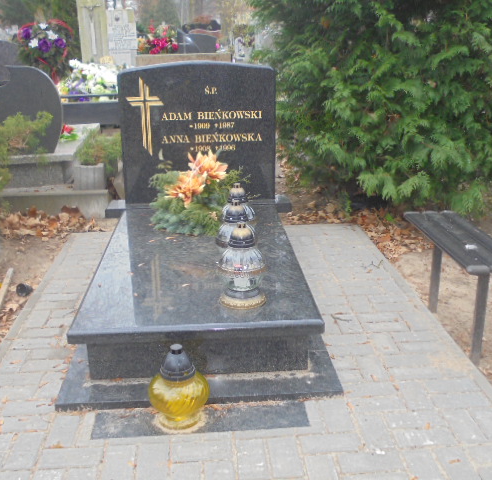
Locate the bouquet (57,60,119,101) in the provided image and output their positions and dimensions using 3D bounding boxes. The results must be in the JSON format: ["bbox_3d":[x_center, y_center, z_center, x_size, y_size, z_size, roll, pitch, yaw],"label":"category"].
[{"bbox_3d":[-1.823,-1.836,7.405,0.740,0.480,0.550,-2,18,-3],"label":"bouquet"}]

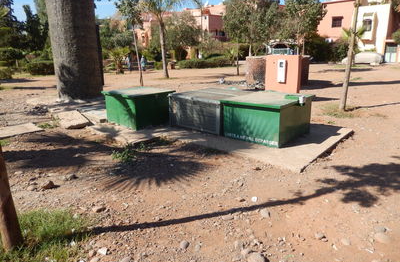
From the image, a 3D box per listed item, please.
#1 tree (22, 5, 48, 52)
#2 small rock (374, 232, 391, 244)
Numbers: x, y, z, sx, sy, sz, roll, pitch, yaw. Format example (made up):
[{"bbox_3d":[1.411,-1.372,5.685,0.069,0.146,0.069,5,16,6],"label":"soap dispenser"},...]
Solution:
[{"bbox_3d":[-16.171,-8.936,28.793,2.516,6.633,2.516,-9,16,-26],"label":"tree"},{"bbox_3d":[1.509,0.879,2.386,0.109,0.063,0.125,9,18,34],"label":"small rock"}]

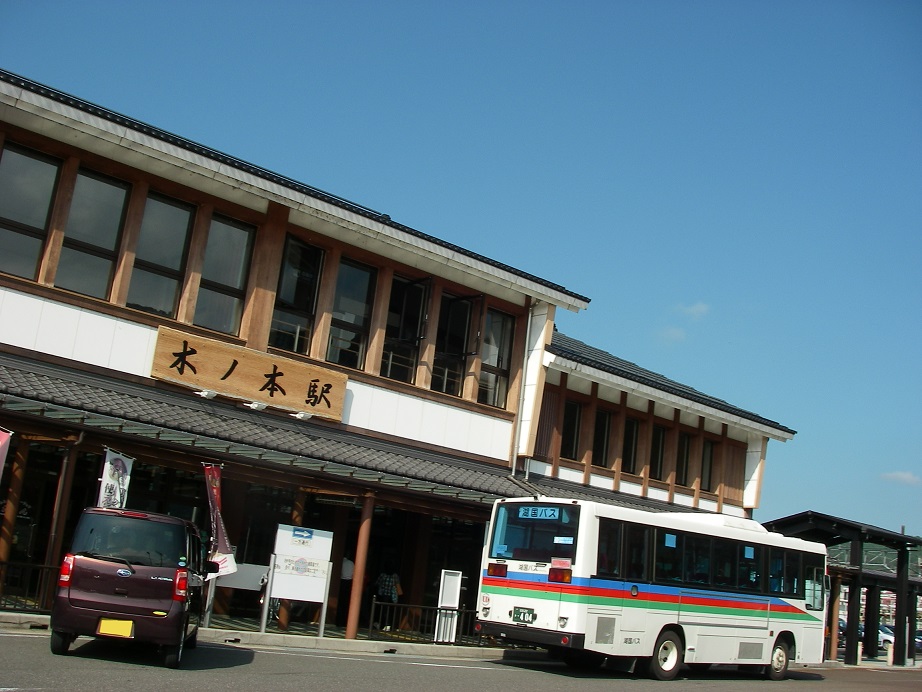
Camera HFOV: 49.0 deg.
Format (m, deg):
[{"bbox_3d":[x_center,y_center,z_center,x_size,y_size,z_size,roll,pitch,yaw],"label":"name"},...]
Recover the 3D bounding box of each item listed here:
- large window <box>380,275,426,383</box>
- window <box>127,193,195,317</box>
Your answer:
[{"bbox_3d":[-1.336,-0.407,23.729,1.050,2.400,0.130,17,-17,-39],"label":"large window"},{"bbox_3d":[-5.874,-1.789,19.849,1.050,2.400,0.130,17,-17,-39],"label":"window"}]

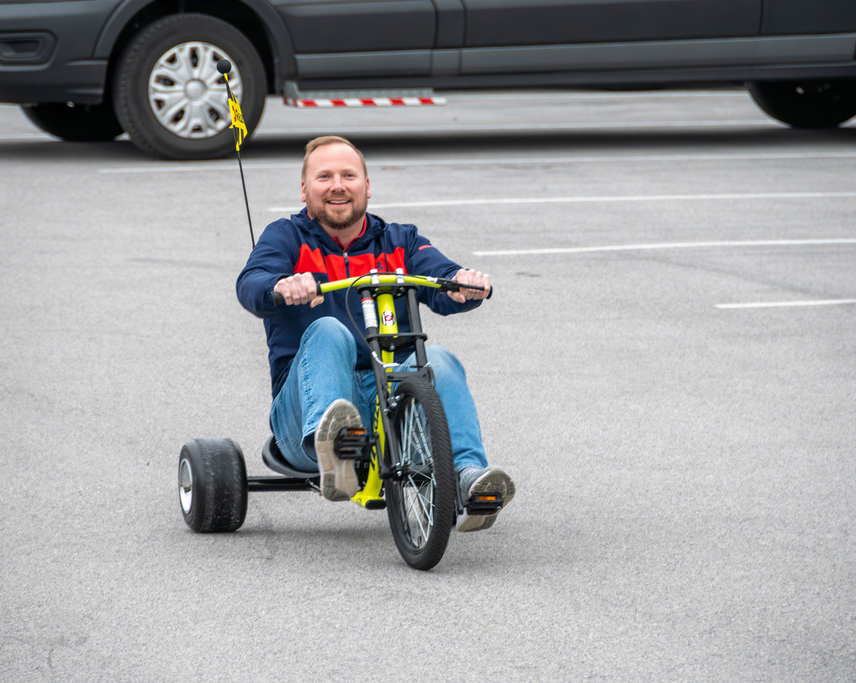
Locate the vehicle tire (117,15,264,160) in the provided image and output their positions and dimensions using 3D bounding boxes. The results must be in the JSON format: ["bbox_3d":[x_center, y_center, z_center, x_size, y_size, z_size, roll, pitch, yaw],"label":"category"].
[{"bbox_3d":[-1.097,-1.165,39.360,0.700,0.690,0.235,-2,5,-19],"label":"vehicle tire"}]

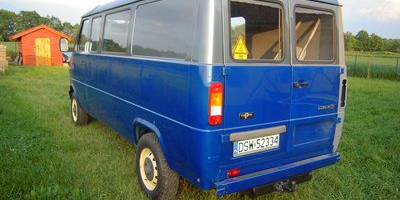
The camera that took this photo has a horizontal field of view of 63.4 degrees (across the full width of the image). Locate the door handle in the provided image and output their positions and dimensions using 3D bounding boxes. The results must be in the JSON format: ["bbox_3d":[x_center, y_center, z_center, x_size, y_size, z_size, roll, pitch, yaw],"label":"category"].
[{"bbox_3d":[0.901,-0.141,2.908,0.170,0.055,0.050,-4,10,-33],"label":"door handle"}]

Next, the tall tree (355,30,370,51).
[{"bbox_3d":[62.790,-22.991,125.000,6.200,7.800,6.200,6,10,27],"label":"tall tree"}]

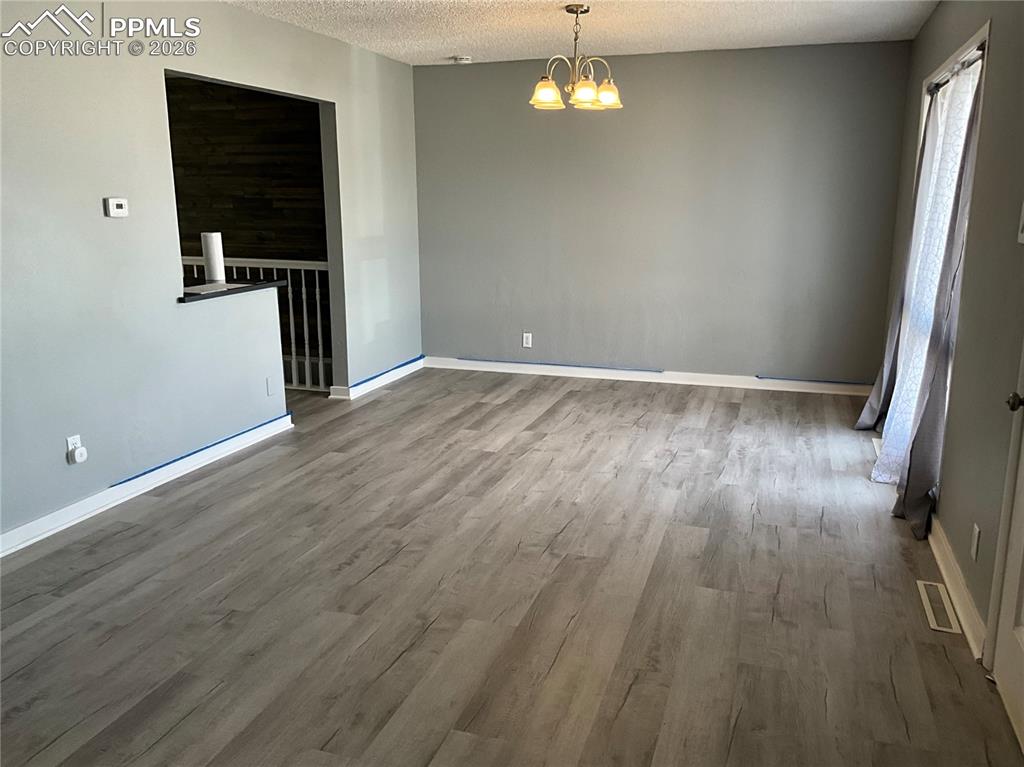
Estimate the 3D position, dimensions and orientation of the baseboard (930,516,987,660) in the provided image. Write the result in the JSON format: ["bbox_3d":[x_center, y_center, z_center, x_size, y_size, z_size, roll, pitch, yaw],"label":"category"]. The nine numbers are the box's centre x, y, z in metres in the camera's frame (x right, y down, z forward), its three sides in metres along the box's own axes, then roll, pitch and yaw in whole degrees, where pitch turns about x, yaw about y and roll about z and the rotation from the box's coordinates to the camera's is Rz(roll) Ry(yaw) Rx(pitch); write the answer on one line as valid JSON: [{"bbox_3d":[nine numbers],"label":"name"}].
[{"bbox_3d":[1.629,0.722,3.158,0.020,0.089,1.040,4,13,18],"label":"baseboard"}]

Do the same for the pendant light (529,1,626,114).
[{"bbox_3d":[0.351,-1.771,4.670,0.525,0.520,0.525,0,12,0],"label":"pendant light"}]

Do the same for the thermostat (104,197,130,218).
[{"bbox_3d":[-1.794,-0.801,3.905,0.027,0.075,0.109,4,13,18],"label":"thermostat"}]

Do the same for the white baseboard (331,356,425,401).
[{"bbox_3d":[-1.030,-0.054,6.700,0.173,0.087,1.277,4,13,18],"label":"white baseboard"}]

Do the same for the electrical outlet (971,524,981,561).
[{"bbox_3d":[1.550,0.527,2.869,0.012,0.115,0.071,4,13,18],"label":"electrical outlet"}]

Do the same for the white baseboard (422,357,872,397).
[{"bbox_3d":[0.946,-0.059,6.710,3.599,0.087,0.020,4,13,18],"label":"white baseboard"}]

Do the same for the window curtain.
[{"bbox_3d":[2.002,-0.512,4.292,0.257,2.010,1.861,4,13,18],"label":"window curtain"}]

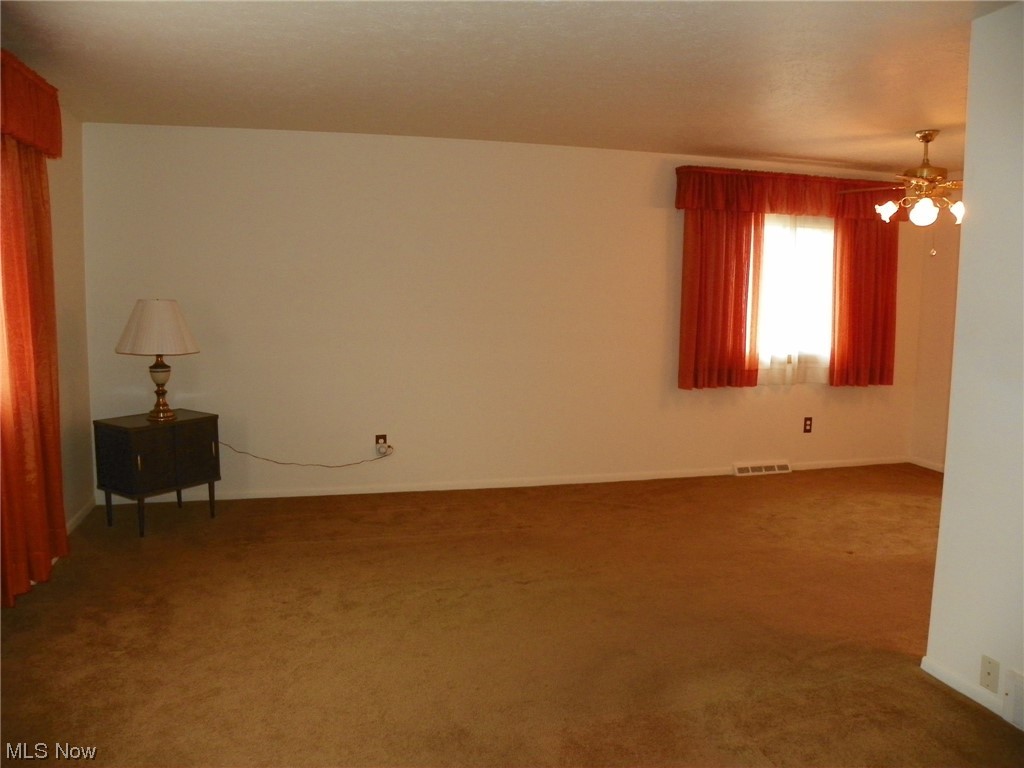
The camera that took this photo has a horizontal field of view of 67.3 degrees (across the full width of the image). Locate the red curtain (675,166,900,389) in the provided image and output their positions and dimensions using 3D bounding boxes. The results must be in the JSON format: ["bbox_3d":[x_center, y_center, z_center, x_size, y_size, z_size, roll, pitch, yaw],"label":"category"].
[{"bbox_3d":[2.157,-0.789,5.930,1.920,1.630,0.190,-1,7,-14],"label":"red curtain"}]

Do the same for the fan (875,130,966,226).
[{"bbox_3d":[2.483,-1.237,4.620,1.100,0.580,1.100,-1,7,-14],"label":"fan"}]

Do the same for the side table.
[{"bbox_3d":[-2.122,0.523,4.642,0.391,0.638,0.555,5,8,33],"label":"side table"}]

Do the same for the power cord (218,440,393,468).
[{"bbox_3d":[-1.384,0.470,5.198,1.153,0.243,0.100,-1,7,-14],"label":"power cord"}]

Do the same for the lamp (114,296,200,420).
[{"bbox_3d":[-2.085,-0.146,4.557,0.455,0.712,0.455,-1,7,-14],"label":"lamp"}]

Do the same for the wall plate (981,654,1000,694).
[{"bbox_3d":[1.643,0.999,2.643,0.007,0.112,0.072,-1,7,-14],"label":"wall plate"}]

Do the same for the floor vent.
[{"bbox_3d":[2.039,0.686,6.154,0.500,0.085,0.050,-1,7,-14],"label":"floor vent"}]

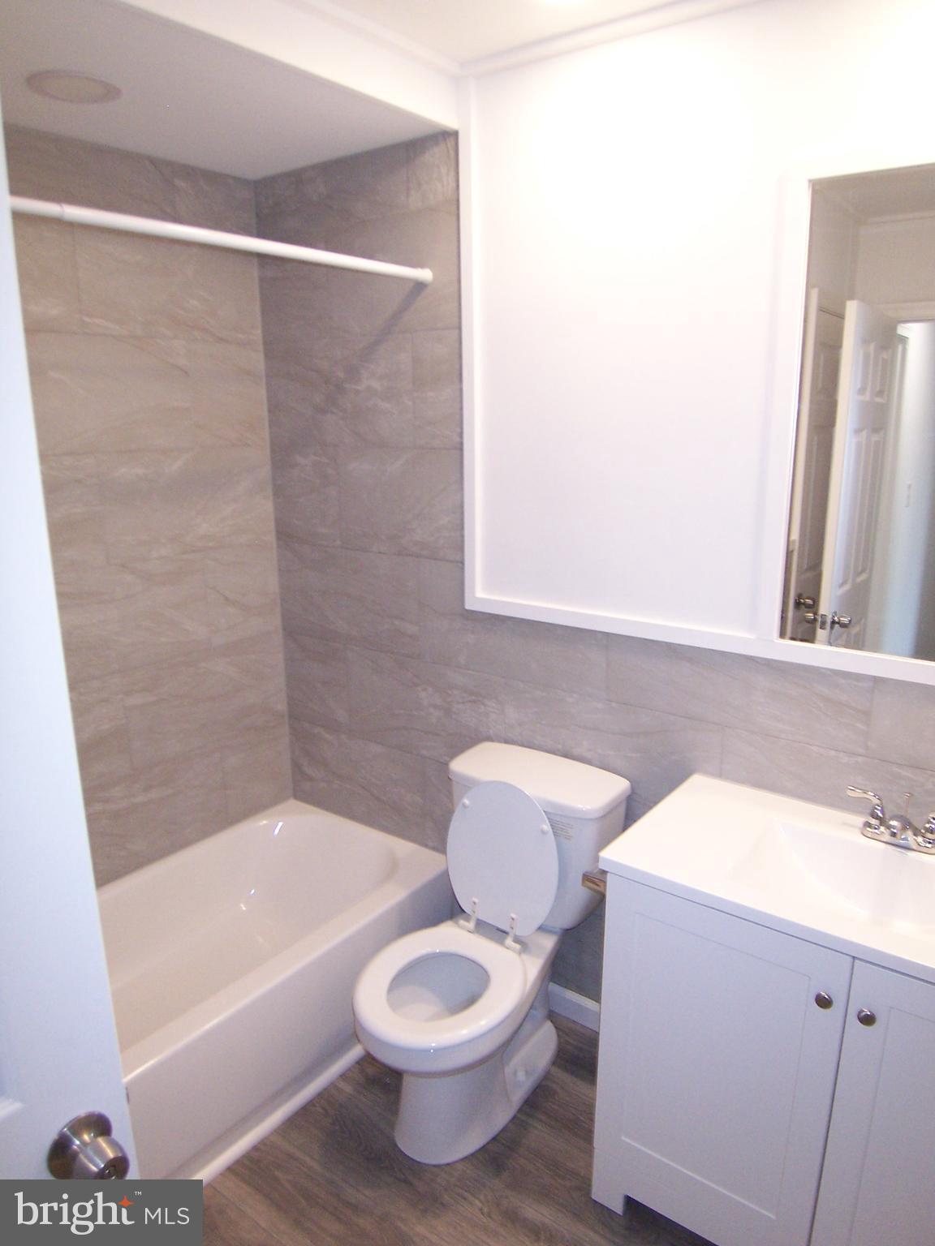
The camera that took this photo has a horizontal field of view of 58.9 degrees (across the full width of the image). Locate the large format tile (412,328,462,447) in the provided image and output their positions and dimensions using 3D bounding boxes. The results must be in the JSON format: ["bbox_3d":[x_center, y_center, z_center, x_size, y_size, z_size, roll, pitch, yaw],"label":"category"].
[{"bbox_3d":[-0.077,-0.624,2.225,0.163,0.304,0.010,10,17,37],"label":"large format tile"}]

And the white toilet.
[{"bbox_3d":[0.034,0.808,1.994,0.445,0.785,0.695,10,17,37],"label":"white toilet"}]

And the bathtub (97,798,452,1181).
[{"bbox_3d":[-0.801,0.993,2.183,0.747,0.353,1.520,10,17,37],"label":"bathtub"}]

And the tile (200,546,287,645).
[{"bbox_3d":[-0.720,-0.100,2.684,0.010,0.304,0.285,10,17,37],"label":"tile"}]

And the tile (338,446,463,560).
[{"bbox_3d":[-0.198,-0.342,2.356,0.482,0.304,0.010,10,17,37],"label":"tile"}]

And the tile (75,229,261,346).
[{"bbox_3d":[-0.820,-0.949,2.320,0.010,0.300,0.576,10,17,37],"label":"tile"}]

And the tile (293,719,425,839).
[{"bbox_3d":[-0.370,0.510,2.750,0.616,0.304,0.010,10,17,37],"label":"tile"}]

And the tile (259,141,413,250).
[{"bbox_3d":[-0.392,-1.206,2.332,0.615,0.165,0.010,10,17,37],"label":"tile"}]

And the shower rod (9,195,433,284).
[{"bbox_3d":[-0.560,-0.751,1.593,0.030,0.030,1.500,10,18,37],"label":"shower rod"}]

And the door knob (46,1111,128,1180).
[{"bbox_3d":[-0.386,0.556,0.855,0.065,0.066,0.066,10,17,37],"label":"door knob"}]

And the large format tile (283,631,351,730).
[{"bbox_3d":[-0.499,0.191,2.773,0.309,0.304,0.010,10,17,37],"label":"large format tile"}]

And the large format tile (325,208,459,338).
[{"bbox_3d":[-0.208,-0.930,2.214,0.491,0.300,0.010,10,17,37],"label":"large format tile"}]

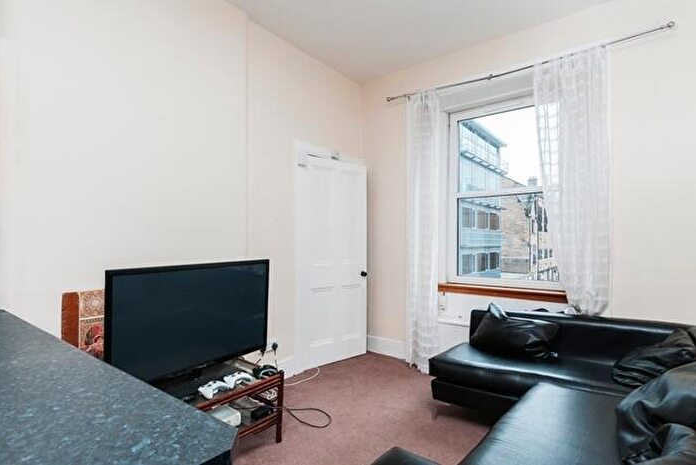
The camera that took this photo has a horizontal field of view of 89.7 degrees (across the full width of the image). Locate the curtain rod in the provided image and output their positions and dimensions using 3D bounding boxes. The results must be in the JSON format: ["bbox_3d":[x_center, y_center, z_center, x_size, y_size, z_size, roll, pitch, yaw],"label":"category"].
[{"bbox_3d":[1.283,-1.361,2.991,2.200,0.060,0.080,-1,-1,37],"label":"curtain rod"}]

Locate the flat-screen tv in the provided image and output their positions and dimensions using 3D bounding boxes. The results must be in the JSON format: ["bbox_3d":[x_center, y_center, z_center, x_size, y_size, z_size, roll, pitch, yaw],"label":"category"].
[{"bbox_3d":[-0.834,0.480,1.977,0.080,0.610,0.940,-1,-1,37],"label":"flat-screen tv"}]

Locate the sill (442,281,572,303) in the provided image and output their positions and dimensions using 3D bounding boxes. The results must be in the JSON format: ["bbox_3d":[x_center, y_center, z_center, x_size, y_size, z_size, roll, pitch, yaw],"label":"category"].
[{"bbox_3d":[1.337,0.520,3.021,1.130,0.080,0.130,-1,-1,37],"label":"sill"}]

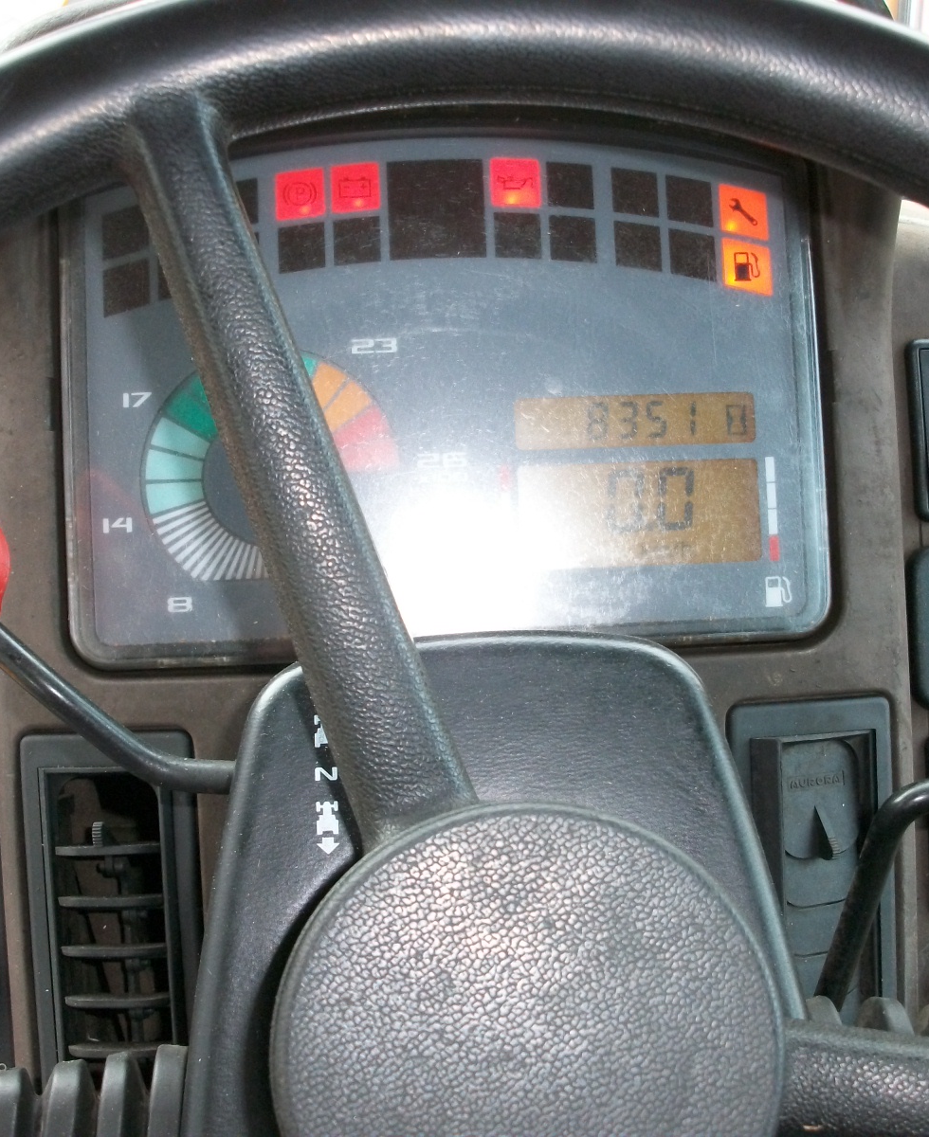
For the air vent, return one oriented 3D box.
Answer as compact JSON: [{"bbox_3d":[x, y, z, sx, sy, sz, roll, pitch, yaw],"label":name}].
[{"bbox_3d":[-0.104,0.107,0.462,0.050,0.114,0.028,-2,-1,0],"label":"air vent"}]

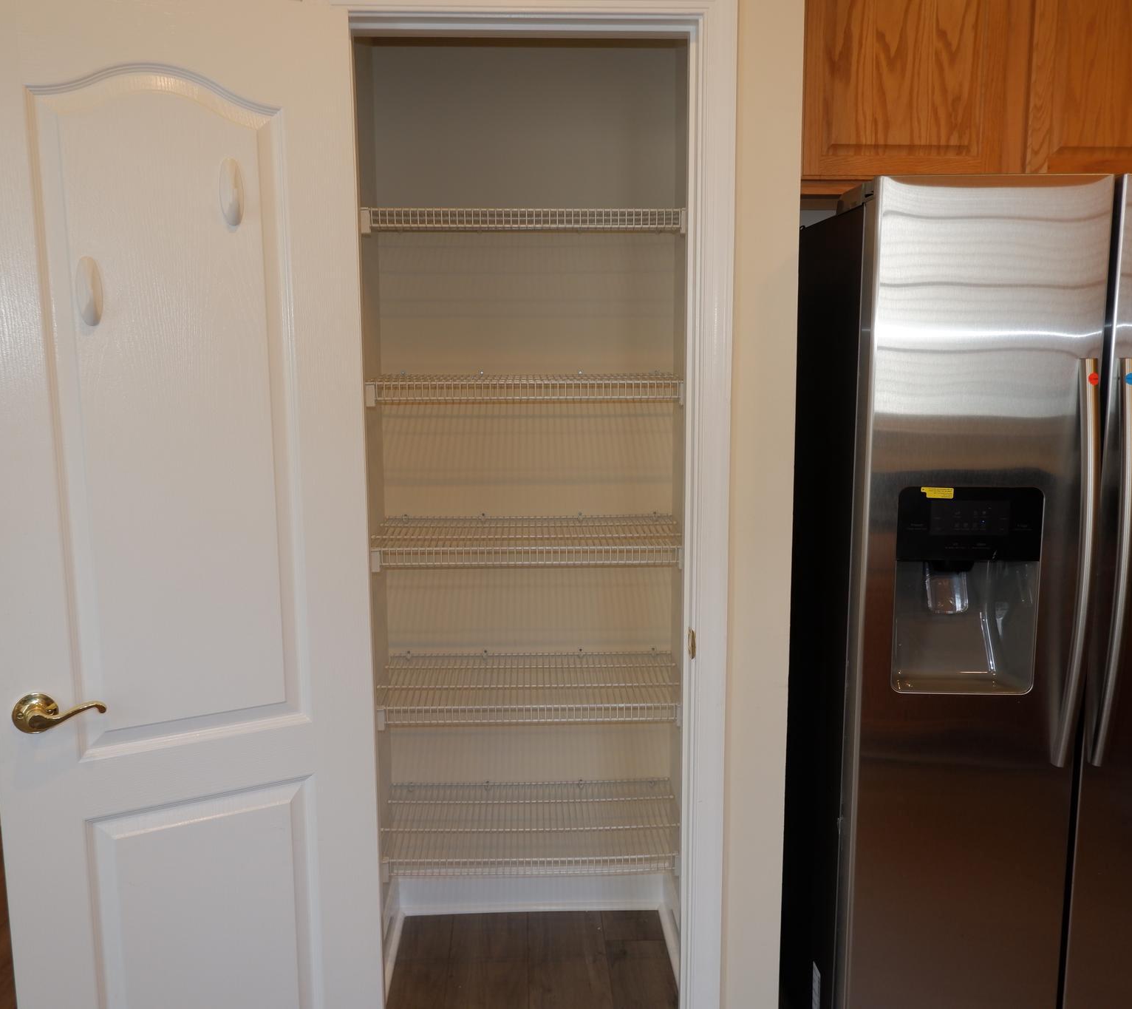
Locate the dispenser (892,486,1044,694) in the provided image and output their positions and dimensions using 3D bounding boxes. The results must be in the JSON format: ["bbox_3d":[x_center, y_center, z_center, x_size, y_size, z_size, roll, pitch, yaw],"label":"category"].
[{"bbox_3d":[0.724,0.155,1.872,0.264,0.378,0.110,0,8,-2],"label":"dispenser"}]

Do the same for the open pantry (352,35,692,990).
[{"bbox_3d":[-0.082,0.121,2.221,0.680,2.030,0.600,0,8,-2],"label":"open pantry"}]

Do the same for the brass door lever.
[{"bbox_3d":[-0.770,0.315,1.535,0.127,0.063,0.062,-5,9,-31],"label":"brass door lever"}]

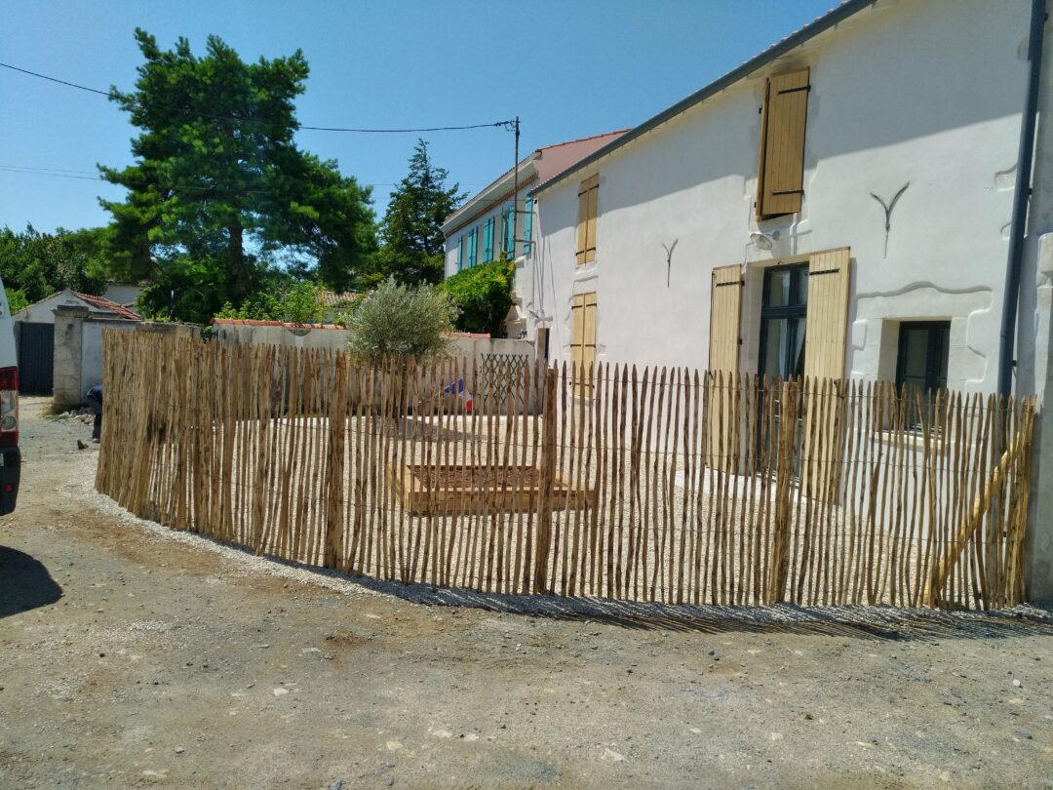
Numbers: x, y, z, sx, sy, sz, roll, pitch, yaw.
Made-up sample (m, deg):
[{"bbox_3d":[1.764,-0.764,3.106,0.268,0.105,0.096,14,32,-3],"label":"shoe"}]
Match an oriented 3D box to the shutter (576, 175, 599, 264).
[{"bbox_3d":[1.041,-2.960,11.930,0.100,1.401,0.823,0,5,-18],"label":"shutter"}]

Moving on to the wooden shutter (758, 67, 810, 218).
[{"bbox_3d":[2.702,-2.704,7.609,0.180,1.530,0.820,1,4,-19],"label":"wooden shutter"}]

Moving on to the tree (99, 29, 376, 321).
[{"bbox_3d":[-10.594,-7.039,25.616,10.145,12.734,9.435,-1,5,-22],"label":"tree"}]

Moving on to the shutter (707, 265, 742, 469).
[{"bbox_3d":[2.295,-0.311,8.110,0.060,2.331,0.602,0,5,-18],"label":"shutter"}]

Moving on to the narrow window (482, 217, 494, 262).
[{"bbox_3d":[-0.974,-3.962,18.093,0.100,1.184,0.987,0,5,-18],"label":"narrow window"}]

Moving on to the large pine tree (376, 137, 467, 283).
[{"bbox_3d":[-4.756,-6.249,31.717,3.835,10.472,3.835,1,5,-9],"label":"large pine tree"}]

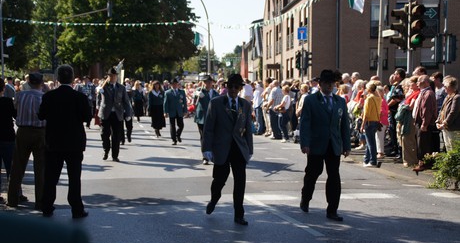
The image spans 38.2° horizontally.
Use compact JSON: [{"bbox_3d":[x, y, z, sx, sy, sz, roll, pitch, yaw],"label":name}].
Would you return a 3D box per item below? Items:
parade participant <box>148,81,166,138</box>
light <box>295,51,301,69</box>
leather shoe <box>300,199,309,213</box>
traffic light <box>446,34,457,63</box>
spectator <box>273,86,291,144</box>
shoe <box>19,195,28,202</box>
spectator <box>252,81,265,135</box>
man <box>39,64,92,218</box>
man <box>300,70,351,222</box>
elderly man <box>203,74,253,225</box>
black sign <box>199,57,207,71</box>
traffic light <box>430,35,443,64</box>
[{"bbox_3d":[-2.186,-0.362,20.000,0.540,1.690,0.450,0,3,-13],"label":"parade participant"},{"bbox_3d":[3.236,-2.925,31.800,0.340,0.880,0.290,-3,5,-44],"label":"light"},{"bbox_3d":[0.932,1.064,8.300,0.110,0.120,0.280,-1,29,-13],"label":"leather shoe"},{"bbox_3d":[7.820,-2.560,23.400,0.290,0.950,0.360,0,4,3],"label":"traffic light"},{"bbox_3d":[1.464,-0.202,18.500,0.480,1.620,0.450,1,3,9],"label":"spectator"},{"bbox_3d":[-2.893,1.052,9.150,0.280,0.110,0.110,1,4,12],"label":"shoe"},{"bbox_3d":[0.905,-0.406,20.700,0.380,1.690,0.450,2,4,30],"label":"spectator"},{"bbox_3d":[-1.947,0.228,7.850,0.590,1.800,0.450,1,3,6],"label":"man"},{"bbox_3d":[1.160,0.278,8.100,0.620,1.820,0.550,0,4,-7],"label":"man"},{"bbox_3d":[-0.018,0.324,7.750,0.560,1.770,0.580,-1,3,-16],"label":"elderly man"},{"bbox_3d":[-1.783,-3.682,43.000,0.340,0.900,0.350,0,4,-3],"label":"black sign"},{"bbox_3d":[6.423,-2.261,20.600,0.290,0.920,0.340,-3,4,-36],"label":"traffic light"}]

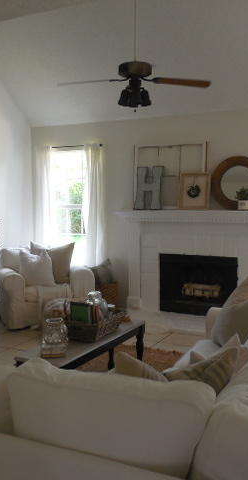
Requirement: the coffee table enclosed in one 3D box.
[{"bbox_3d":[-0.275,0.946,3.411,0.400,0.460,1.170,2,6,28],"label":"coffee table"}]

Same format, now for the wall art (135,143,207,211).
[{"bbox_3d":[0.550,-0.775,5.617,0.950,0.820,0.050,2,0,28],"label":"wall art"}]

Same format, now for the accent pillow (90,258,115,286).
[{"bbox_3d":[-0.299,0.443,6.008,0.380,0.360,0.140,-10,-8,20],"label":"accent pillow"}]

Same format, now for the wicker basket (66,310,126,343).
[{"bbox_3d":[-0.214,0.634,3.485,0.280,0.140,0.480,2,5,28],"label":"wicker basket"}]

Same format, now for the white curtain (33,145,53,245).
[{"bbox_3d":[-1.128,-0.212,6.534,0.360,2.180,0.130,2,5,28],"label":"white curtain"}]

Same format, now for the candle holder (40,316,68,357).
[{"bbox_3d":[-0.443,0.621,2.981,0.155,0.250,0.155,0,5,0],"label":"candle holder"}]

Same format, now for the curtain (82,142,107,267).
[{"bbox_3d":[-0.397,-0.164,6.185,0.370,2.190,0.100,2,6,28],"label":"curtain"}]

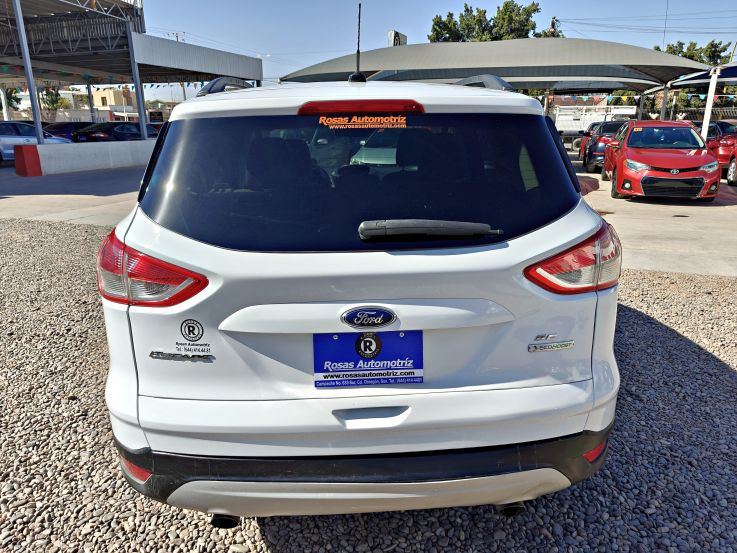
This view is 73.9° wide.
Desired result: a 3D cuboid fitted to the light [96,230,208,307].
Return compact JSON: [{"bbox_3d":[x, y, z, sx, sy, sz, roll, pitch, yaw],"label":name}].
[{"bbox_3d":[-0.637,0.003,1.424,0.420,0.185,0.300,-2,18,-2],"label":"light"}]

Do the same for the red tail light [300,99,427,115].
[{"bbox_3d":[-0.018,-0.482,1.401,0.378,0.045,0.050,-2,18,-2],"label":"red tail light"}]

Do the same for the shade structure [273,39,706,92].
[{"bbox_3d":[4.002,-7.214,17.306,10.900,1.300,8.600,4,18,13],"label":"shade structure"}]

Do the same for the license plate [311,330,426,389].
[{"bbox_3d":[0.003,0.232,1.362,0.303,0.153,0.006,-2,18,-2],"label":"license plate"}]

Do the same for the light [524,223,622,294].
[{"bbox_3d":[0.622,-0.032,1.468,0.420,0.185,0.300,-2,18,-2],"label":"light"}]

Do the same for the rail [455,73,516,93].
[{"bbox_3d":[0.456,-0.895,2.388,0.070,0.090,1.500,-2,18,-2],"label":"rail"}]

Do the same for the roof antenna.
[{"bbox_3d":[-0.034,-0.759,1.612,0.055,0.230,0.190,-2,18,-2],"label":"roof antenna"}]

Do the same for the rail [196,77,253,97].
[{"bbox_3d":[-0.583,-0.866,2.352,0.070,0.090,1.500,-2,18,-2],"label":"rail"}]

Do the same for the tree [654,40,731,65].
[{"bbox_3d":[20.513,-11.889,31.730,4.400,6.250,4.200,10,20,30],"label":"tree"}]

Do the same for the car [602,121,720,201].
[{"bbox_3d":[6.390,-2.680,10.920,1.776,1.455,4.620,6,19,20],"label":"car"}]

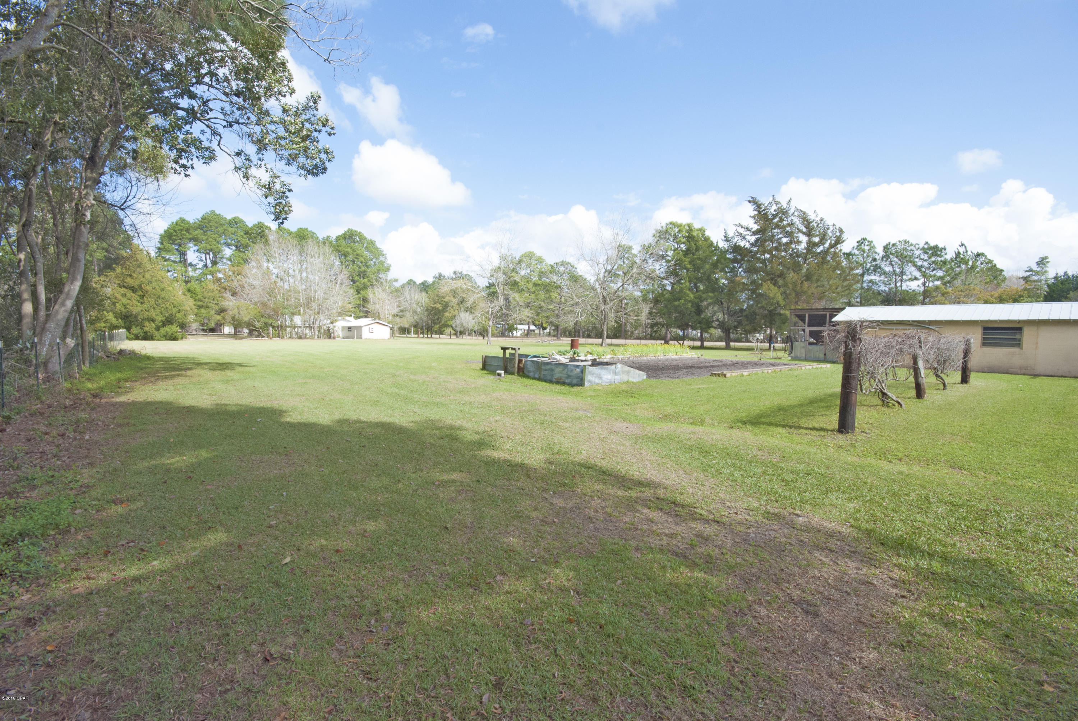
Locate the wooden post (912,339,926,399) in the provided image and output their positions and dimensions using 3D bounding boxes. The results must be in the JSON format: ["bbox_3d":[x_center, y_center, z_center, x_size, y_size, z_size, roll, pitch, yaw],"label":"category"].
[{"bbox_3d":[9.586,0.218,11.334,0.250,1.550,0.250,-2,4,41],"label":"wooden post"}]

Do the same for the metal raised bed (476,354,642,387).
[{"bbox_3d":[0.522,0.241,17.298,2.900,0.620,7.400,-2,4,-33],"label":"metal raised bed"}]

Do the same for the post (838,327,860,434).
[{"bbox_3d":[5.093,0.311,7.361,0.260,1.750,0.260,3,4,35],"label":"post"}]

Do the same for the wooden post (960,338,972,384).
[{"bbox_3d":[14.561,0.011,15.302,0.270,1.570,0.270,3,5,44],"label":"wooden post"}]

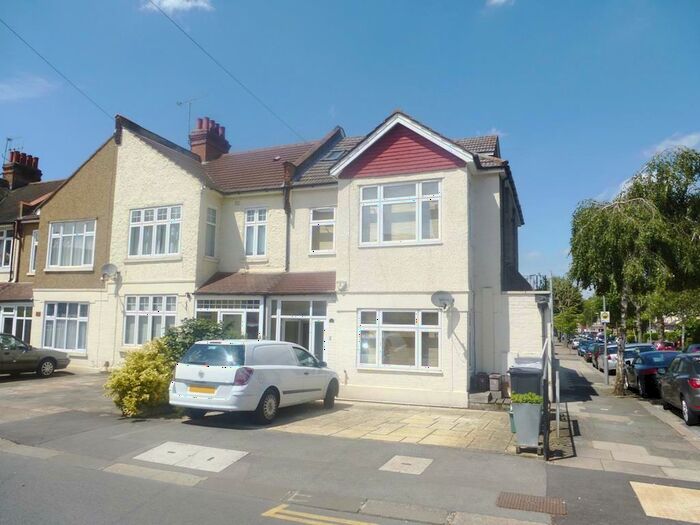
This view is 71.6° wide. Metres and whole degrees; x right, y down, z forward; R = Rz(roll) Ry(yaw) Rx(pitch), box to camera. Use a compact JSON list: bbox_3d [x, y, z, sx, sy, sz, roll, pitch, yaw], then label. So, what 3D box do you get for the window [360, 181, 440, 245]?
[{"bbox_3d":[1.223,-1.198,12.008,2.051,1.546,0.110,-2,-6,21],"label":"window"}]

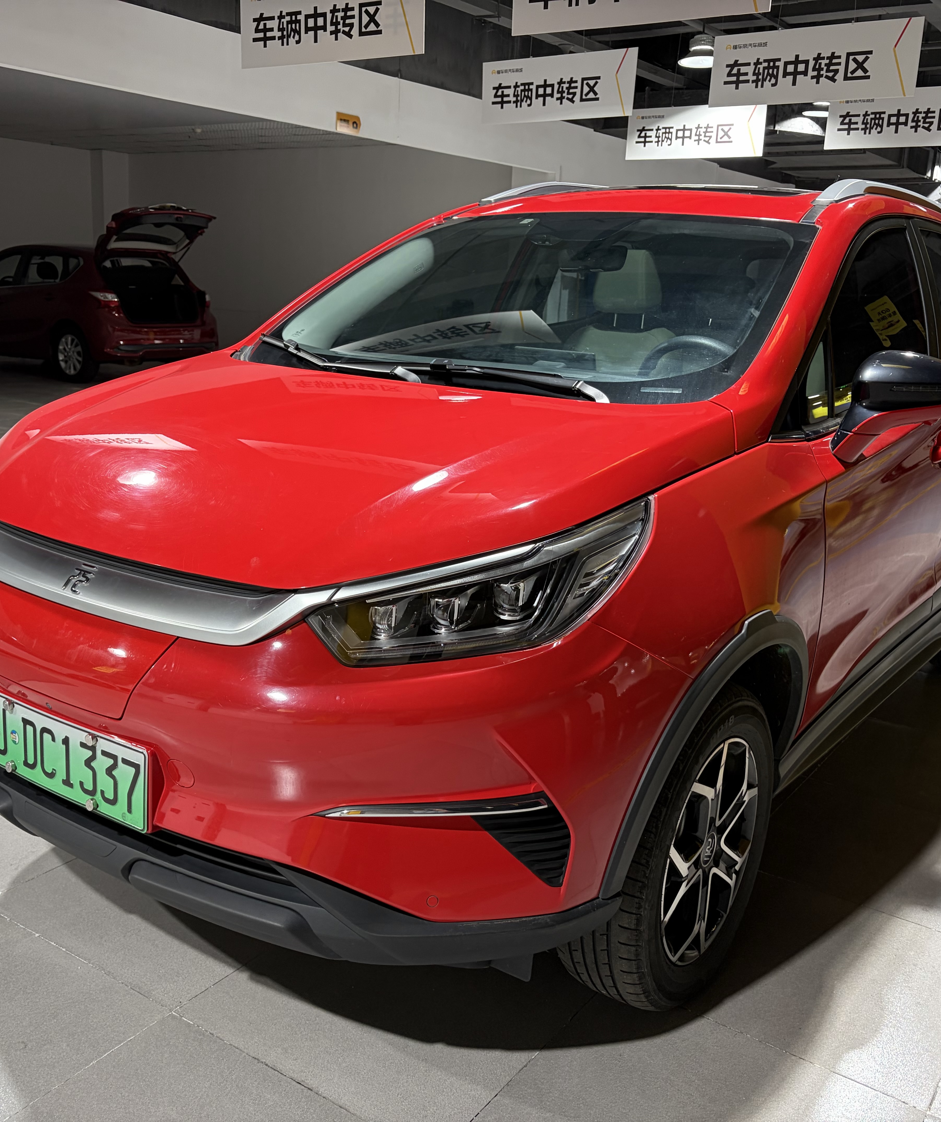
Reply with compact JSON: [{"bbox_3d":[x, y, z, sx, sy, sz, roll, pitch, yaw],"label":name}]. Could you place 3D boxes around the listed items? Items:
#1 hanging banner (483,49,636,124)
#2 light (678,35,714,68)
[{"bbox_3d":[0.707,-3.919,9.319,1.500,0.500,0.030,12,17,35],"label":"hanging banner"},{"bbox_3d":[1.940,-4.222,9.300,0.420,0.260,0.420,11,16,33],"label":"light"}]

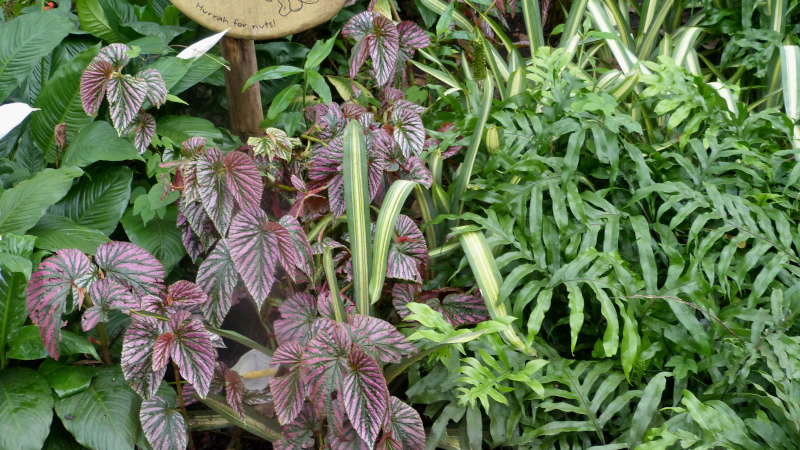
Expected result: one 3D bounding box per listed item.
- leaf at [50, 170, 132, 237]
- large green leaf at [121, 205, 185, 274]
[{"bbox_3d":[-0.627,-0.048,2.450,0.124,0.060,0.182,34,64,9],"label":"leaf"},{"bbox_3d":[-0.523,0.035,2.550,0.136,0.060,0.172,-5,71,-7],"label":"large green leaf"}]

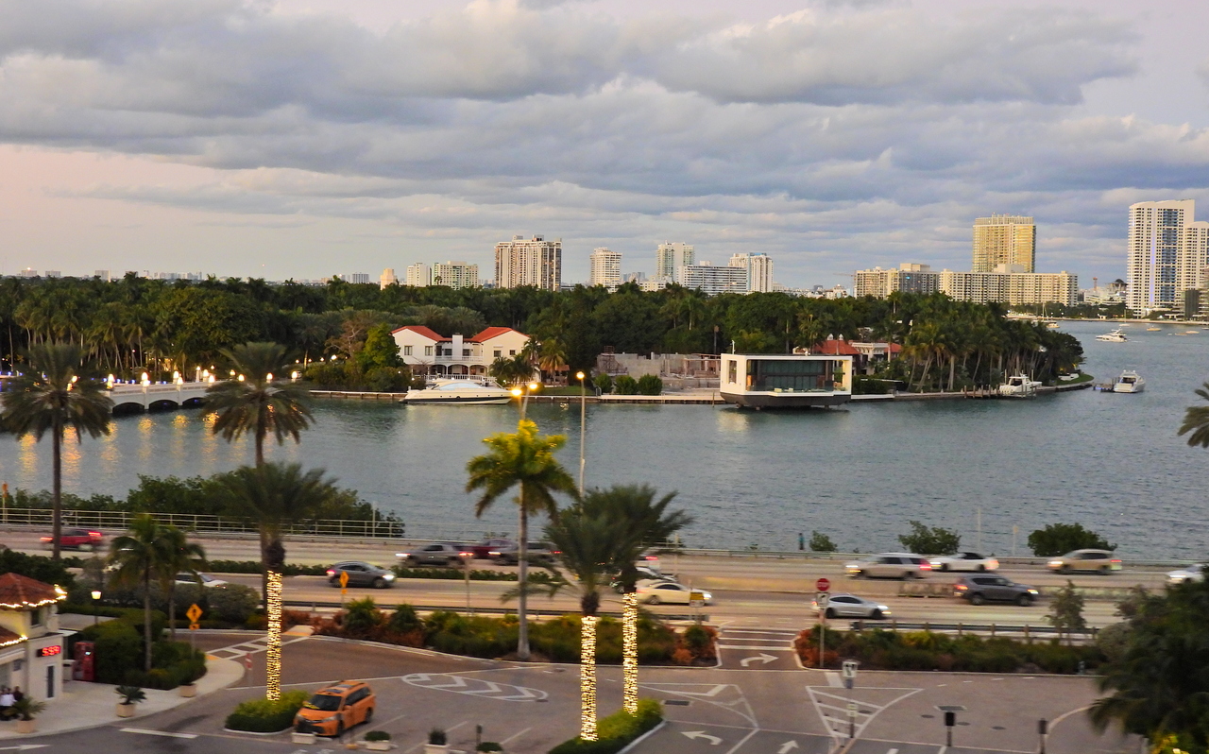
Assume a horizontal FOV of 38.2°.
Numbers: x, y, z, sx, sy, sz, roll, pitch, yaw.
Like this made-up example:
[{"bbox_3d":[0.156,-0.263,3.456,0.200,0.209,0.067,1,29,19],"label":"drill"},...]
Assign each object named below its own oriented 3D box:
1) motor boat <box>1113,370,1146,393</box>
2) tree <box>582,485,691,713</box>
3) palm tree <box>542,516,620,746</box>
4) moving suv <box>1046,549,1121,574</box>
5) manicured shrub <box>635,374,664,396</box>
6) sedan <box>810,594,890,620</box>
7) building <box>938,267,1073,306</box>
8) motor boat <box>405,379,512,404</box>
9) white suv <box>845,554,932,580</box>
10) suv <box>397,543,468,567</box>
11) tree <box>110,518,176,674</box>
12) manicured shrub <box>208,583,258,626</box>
[{"bbox_3d":[127.620,1.101,424.000,4.200,5.000,12.300,3,4,37],"label":"motor boat"},{"bbox_3d":[1.415,10.693,80.534,5.300,11.462,5.300,1,3,0],"label":"tree"},{"bbox_3d":[-0.744,10.895,74.813,3.700,10.100,3.700,1,3,0],"label":"palm tree"},{"bbox_3d":[34.630,13.378,126.834,4.720,1.710,1.860,1,3,3],"label":"moving suv"},{"bbox_3d":[8.600,1.373,334.862,4.700,4.100,4.400,1,3,0],"label":"manicured shrub"},{"bbox_3d":[15.185,14.116,108.217,4.720,1.450,1.860,1,3,3],"label":"sedan"},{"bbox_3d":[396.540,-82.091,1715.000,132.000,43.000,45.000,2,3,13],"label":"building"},{"bbox_3d":[-27.278,2.699,327.500,20.700,4.700,5.000,1,3,-2],"label":"motor boat"},{"bbox_3d":[19.944,13.234,123.221,5.250,1.820,2.000,1,3,3],"label":"white suv"},{"bbox_3d":[-12.057,12.611,124.815,4.850,1.720,1.920,1,3,5],"label":"suv"},{"bbox_3d":[-23.139,10.933,87.815,3.400,7.900,3.400,1,3,0],"label":"tree"},{"bbox_3d":[-21.850,13.241,102.705,3.100,2.200,3.000,1,3,0],"label":"manicured shrub"}]

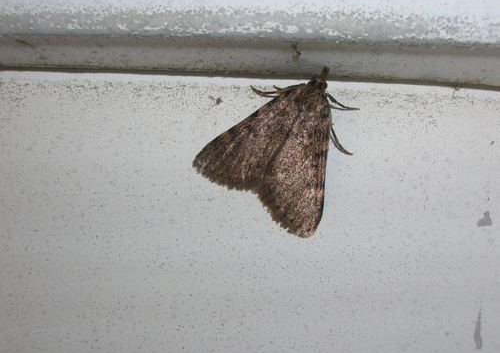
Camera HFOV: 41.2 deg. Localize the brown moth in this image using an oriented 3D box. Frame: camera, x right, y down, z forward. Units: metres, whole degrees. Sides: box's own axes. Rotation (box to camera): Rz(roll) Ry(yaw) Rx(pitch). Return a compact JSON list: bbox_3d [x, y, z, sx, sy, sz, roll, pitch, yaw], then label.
[{"bbox_3d":[0.005,-0.006,0.090,0.019,0.022,0.004,28,-8,22],"label":"brown moth"}]

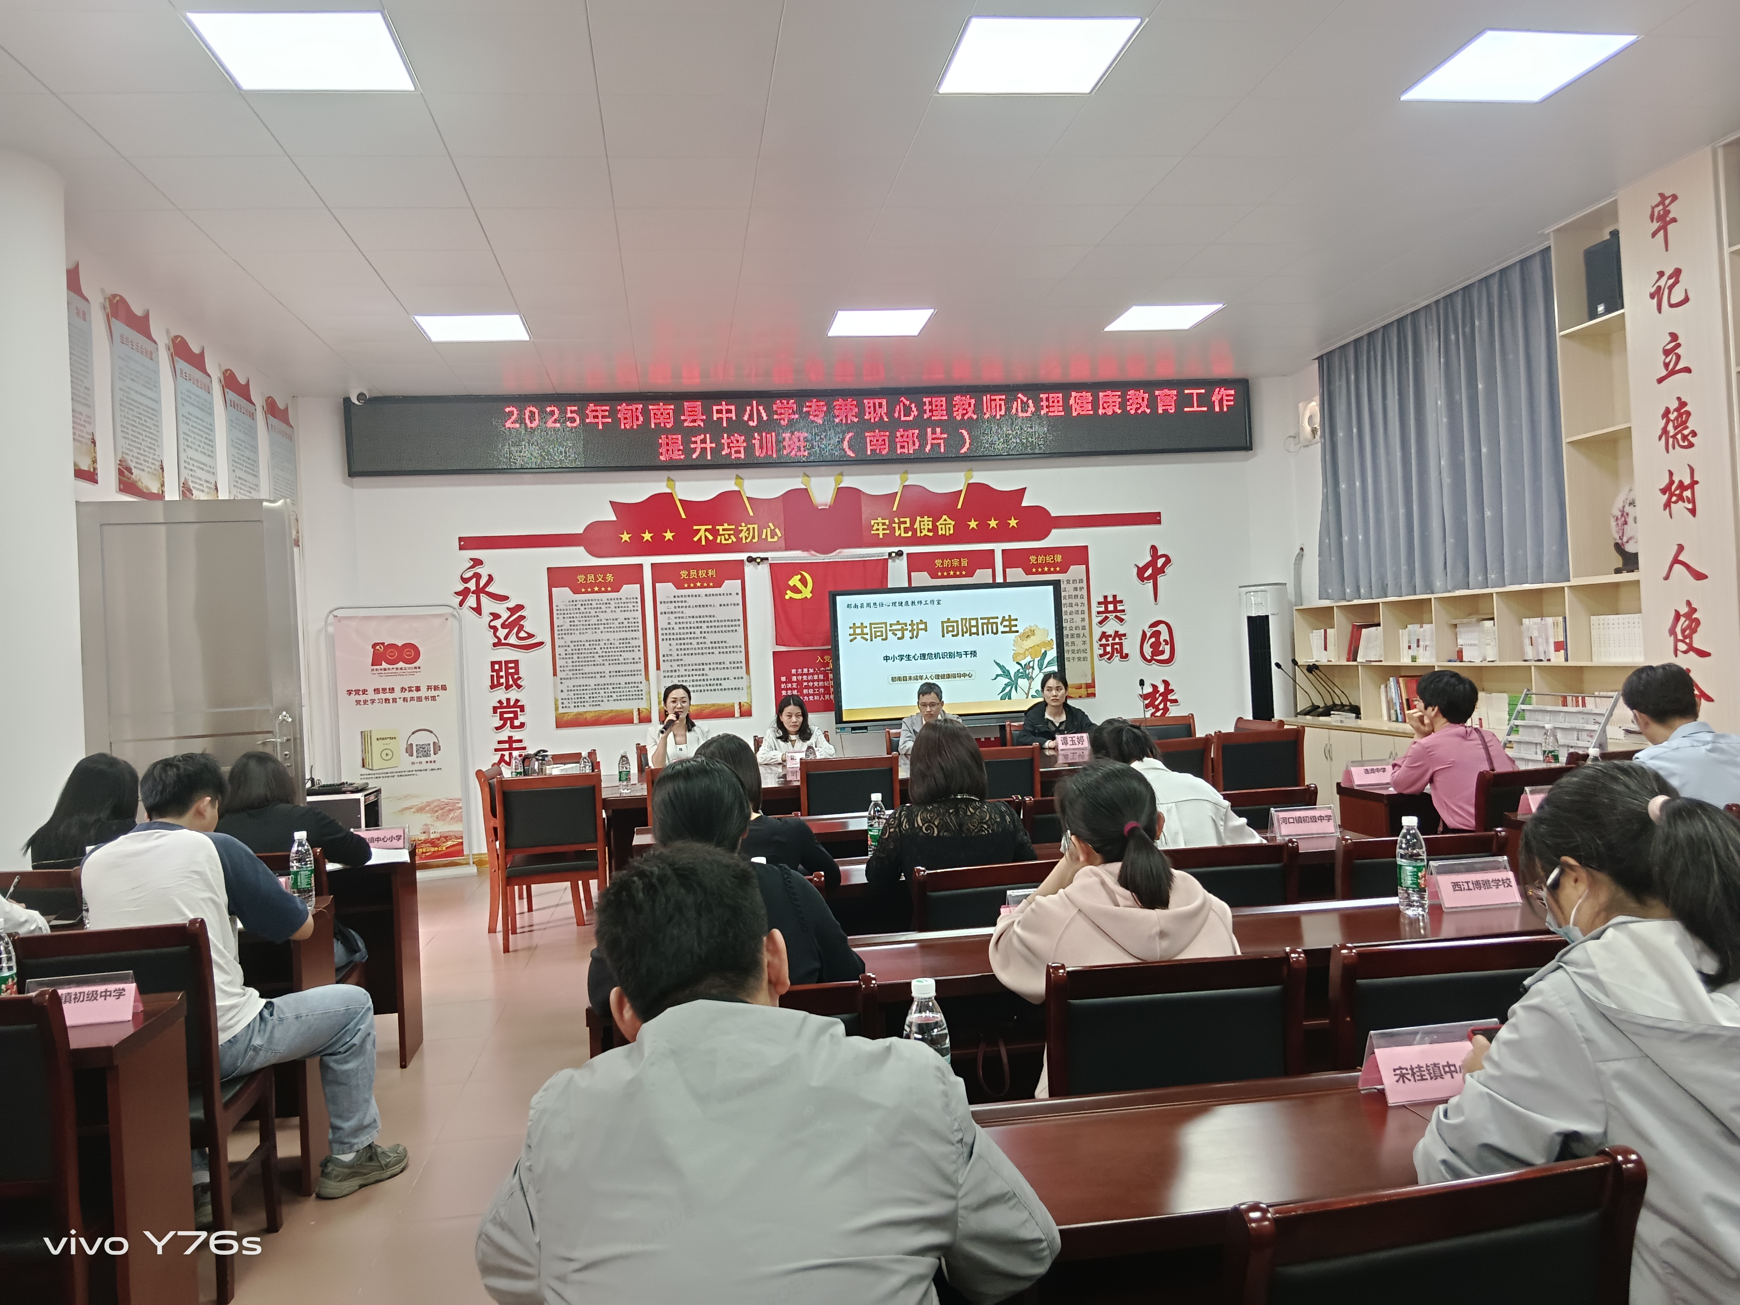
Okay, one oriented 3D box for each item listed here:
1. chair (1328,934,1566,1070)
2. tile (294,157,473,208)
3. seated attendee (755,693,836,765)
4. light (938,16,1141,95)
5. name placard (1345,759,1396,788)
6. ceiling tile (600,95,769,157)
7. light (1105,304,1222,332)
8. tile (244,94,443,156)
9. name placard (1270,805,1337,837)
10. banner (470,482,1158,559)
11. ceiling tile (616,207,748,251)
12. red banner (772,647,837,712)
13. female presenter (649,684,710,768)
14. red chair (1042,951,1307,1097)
[{"bbox_3d":[0.959,0.928,2.399,0.434,0.899,0.525,-3,0,-8],"label":"chair"},{"bbox_3d":[-1.972,-1.922,5.337,0.600,0.020,0.600,-3,0,-8],"label":"tile"},{"bbox_3d":[-0.456,0.862,8.399,0.515,1.172,0.626,-3,0,-8],"label":"seated attendee"},{"bbox_3d":[0.574,-2.077,4.578,0.600,0.030,0.590,-3,0,-8],"label":"light"},{"bbox_3d":[2.118,0.509,5.500,0.200,0.105,0.085,-3,0,-8],"label":"name placard"},{"bbox_3d":[-0.701,-1.989,4.933,0.600,0.020,0.600,-3,0,-8],"label":"ceiling tile"},{"bbox_3d":[1.853,-2.125,8.287,0.595,0.030,0.595,-3,0,-8],"label":"light"},{"bbox_3d":[-1.887,-1.925,4.758,0.600,0.020,0.600,-3,0,-8],"label":"tile"},{"bbox_3d":[1.385,0.536,4.165,0.200,0.094,0.076,-3,0,-2],"label":"name placard"},{"bbox_3d":[-0.359,-1.004,9.841,5.310,0.580,0.040,-3,0,-8],"label":"banner"},{"bbox_3d":[-0.877,-1.995,6.151,0.600,0.020,0.590,-3,0,-8],"label":"ceiling tile"},{"bbox_3d":[-0.266,0.210,9.809,0.889,0.470,0.015,-3,0,-8],"label":"red banner"},{"bbox_3d":[-1.159,0.838,8.161,0.480,1.270,0.680,-3,0,-10],"label":"female presenter"},{"bbox_3d":[0.522,0.966,2.466,0.460,0.885,0.500,-3,0,-4],"label":"red chair"}]

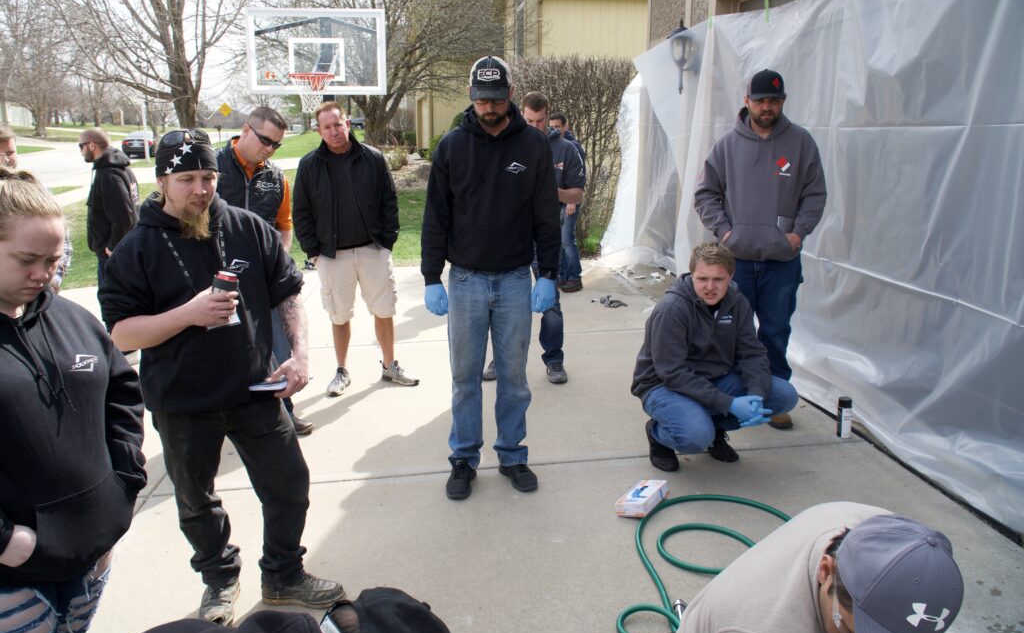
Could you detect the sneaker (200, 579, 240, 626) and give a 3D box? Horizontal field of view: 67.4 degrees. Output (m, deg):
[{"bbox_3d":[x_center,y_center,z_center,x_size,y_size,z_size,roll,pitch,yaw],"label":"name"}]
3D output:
[{"bbox_3d":[-1.000,0.934,2.674,0.115,0.130,0.310,-4,15,-15],"label":"sneaker"}]

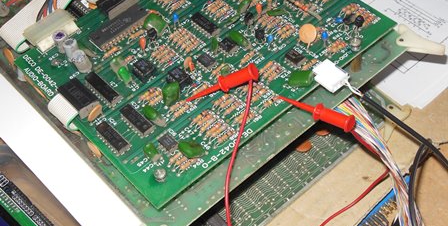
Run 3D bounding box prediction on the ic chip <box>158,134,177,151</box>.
[{"bbox_3d":[-0.028,0.015,0.318,0.007,0.004,0.010,-37,55,-19],"label":"ic chip"}]

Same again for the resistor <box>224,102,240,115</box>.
[{"bbox_3d":[0.004,-0.002,0.337,0.009,0.003,0.003,-36,58,-22],"label":"resistor"}]

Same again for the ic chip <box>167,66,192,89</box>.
[{"bbox_3d":[-0.024,-0.019,0.342,0.009,0.007,0.010,-37,55,-19],"label":"ic chip"}]

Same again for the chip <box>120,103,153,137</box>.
[{"bbox_3d":[-0.044,0.004,0.329,0.007,0.004,0.020,-37,55,-19],"label":"chip"}]

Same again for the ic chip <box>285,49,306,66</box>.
[{"bbox_3d":[0.037,-0.028,0.342,0.007,0.004,0.010,-37,55,-19],"label":"ic chip"}]

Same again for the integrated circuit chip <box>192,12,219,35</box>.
[{"bbox_3d":[-0.011,-0.049,0.367,0.007,0.004,0.019,-37,55,-19],"label":"integrated circuit chip"}]

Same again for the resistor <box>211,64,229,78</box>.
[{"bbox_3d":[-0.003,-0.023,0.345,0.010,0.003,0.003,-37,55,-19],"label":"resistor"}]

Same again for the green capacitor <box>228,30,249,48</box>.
[{"bbox_3d":[0.009,-0.042,0.367,0.006,0.005,0.014,-36,58,-22],"label":"green capacitor"}]

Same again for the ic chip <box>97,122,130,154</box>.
[{"bbox_3d":[-0.056,0.013,0.324,0.007,0.004,0.020,-37,55,-19],"label":"ic chip"}]

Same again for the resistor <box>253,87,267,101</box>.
[{"bbox_3d":[0.018,-0.010,0.331,0.008,0.003,0.003,-37,55,-19],"label":"resistor"}]

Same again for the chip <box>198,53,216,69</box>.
[{"bbox_3d":[-0.009,-0.028,0.359,0.007,0.004,0.009,-36,58,-22],"label":"chip"}]

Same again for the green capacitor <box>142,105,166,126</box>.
[{"bbox_3d":[-0.036,0.002,0.337,0.006,0.005,0.013,-36,58,-22],"label":"green capacitor"}]

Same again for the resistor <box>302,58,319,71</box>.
[{"bbox_3d":[0.047,-0.026,0.353,0.009,0.003,0.003,-36,58,-22],"label":"resistor"}]

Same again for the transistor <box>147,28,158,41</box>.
[{"bbox_3d":[-0.040,-0.044,0.360,0.005,0.005,0.004,-37,55,-19],"label":"transistor"}]

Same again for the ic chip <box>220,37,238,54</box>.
[{"bbox_3d":[0.002,-0.036,0.353,0.008,0.004,0.009,-37,55,-19],"label":"ic chip"}]

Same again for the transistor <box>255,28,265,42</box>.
[{"bbox_3d":[0.020,-0.044,0.367,0.005,0.006,0.004,-36,58,-22],"label":"transistor"}]

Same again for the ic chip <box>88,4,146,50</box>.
[{"bbox_3d":[-0.060,-0.050,0.375,0.035,0.004,0.015,-37,55,-19],"label":"ic chip"}]

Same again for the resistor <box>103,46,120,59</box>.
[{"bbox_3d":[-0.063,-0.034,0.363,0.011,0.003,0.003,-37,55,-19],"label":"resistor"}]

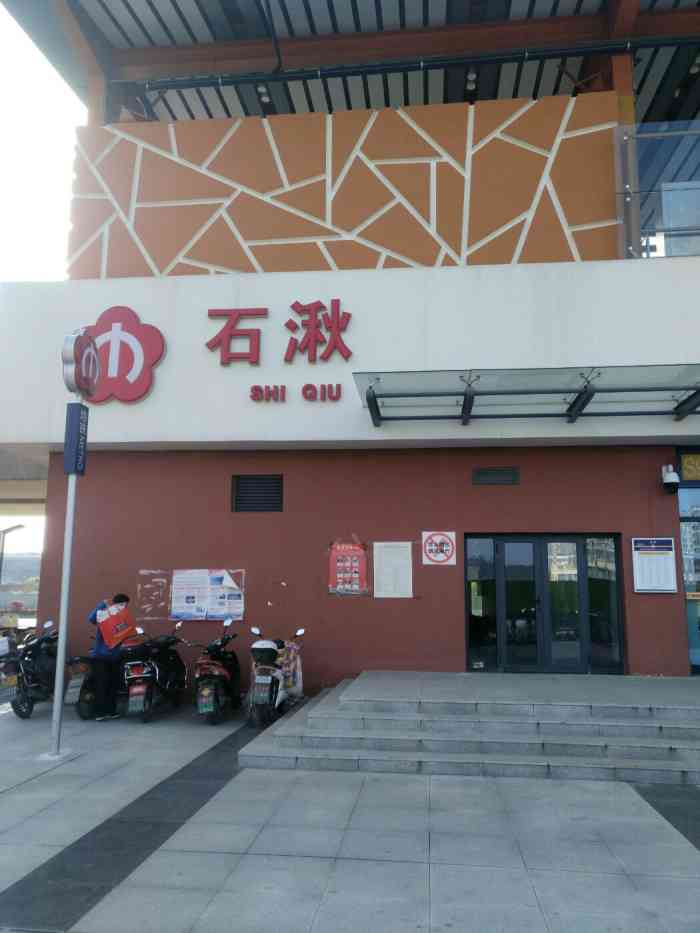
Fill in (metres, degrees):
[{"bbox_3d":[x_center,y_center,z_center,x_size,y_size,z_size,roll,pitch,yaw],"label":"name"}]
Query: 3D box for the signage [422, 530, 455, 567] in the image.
[{"bbox_3d":[1.420,1.303,9.890,0.520,0.510,0.020,-1,-12,7],"label":"signage"}]

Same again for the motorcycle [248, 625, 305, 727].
[{"bbox_3d":[-1.090,2.890,8.700,0.680,1.150,1.620,-1,-11,7],"label":"motorcycle"}]

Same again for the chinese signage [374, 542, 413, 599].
[{"bbox_3d":[0.679,1.650,9.902,0.610,0.870,0.020,-1,-12,7],"label":"chinese signage"}]

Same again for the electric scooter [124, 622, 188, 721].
[{"bbox_3d":[-2.823,2.935,8.926,0.740,1.200,1.750,1,-12,-1],"label":"electric scooter"}]

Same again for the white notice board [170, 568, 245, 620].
[{"bbox_3d":[-2.334,2.113,10.193,1.200,0.840,0.030,-1,-11,6],"label":"white notice board"}]

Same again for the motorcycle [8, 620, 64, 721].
[{"bbox_3d":[-4.400,2.890,8.850,0.640,1.140,1.620,2,-11,-4],"label":"motorcycle"}]

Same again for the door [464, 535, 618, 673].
[{"bbox_3d":[3.033,2.126,9.619,2.400,2.100,0.120,-1,-12,7],"label":"door"}]

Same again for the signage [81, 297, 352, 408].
[{"bbox_3d":[-2.214,-1.860,10.207,4.550,1.750,0.120,-1,-11,6],"label":"signage"}]

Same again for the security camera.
[{"bbox_3d":[4.945,0.192,9.536,0.270,0.440,0.360,-1,-11,6],"label":"security camera"}]

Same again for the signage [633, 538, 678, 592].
[{"bbox_3d":[4.642,1.509,9.452,0.630,0.810,0.040,-1,-12,7],"label":"signage"}]

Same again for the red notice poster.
[{"bbox_3d":[-0.016,1.650,9.982,0.600,0.830,0.020,-1,-12,7],"label":"red notice poster"}]

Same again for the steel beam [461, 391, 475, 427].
[{"bbox_3d":[1.719,-0.875,9.015,0.130,0.170,1.250,-1,-15,7],"label":"steel beam"}]

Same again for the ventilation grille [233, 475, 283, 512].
[{"bbox_3d":[-1.555,0.454,10.424,0.870,0.630,0.080,-1,-11,6],"label":"ventilation grille"}]

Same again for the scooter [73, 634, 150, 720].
[{"bbox_3d":[-3.542,2.963,9.109,0.740,1.200,1.750,-2,-12,11],"label":"scooter"}]

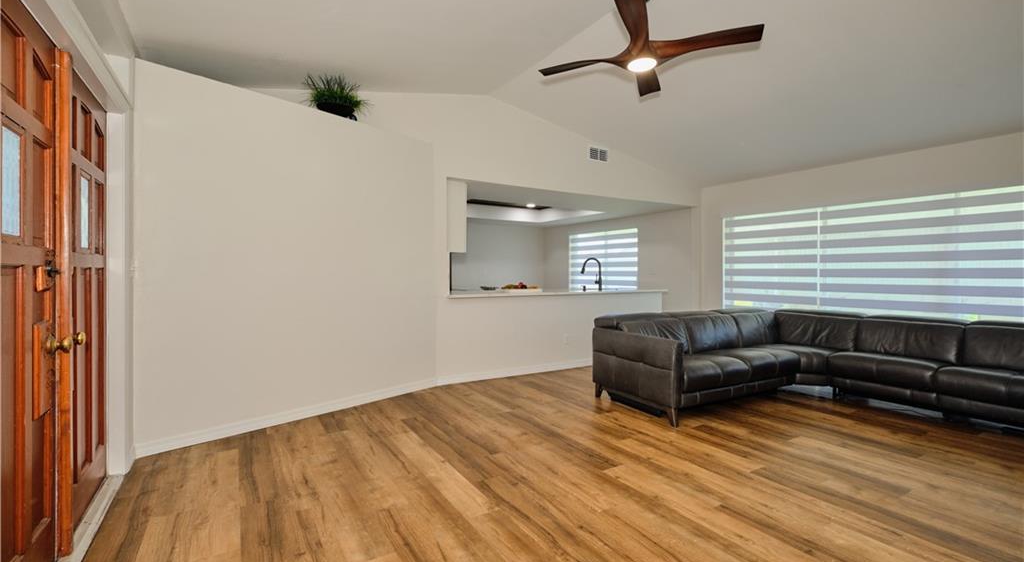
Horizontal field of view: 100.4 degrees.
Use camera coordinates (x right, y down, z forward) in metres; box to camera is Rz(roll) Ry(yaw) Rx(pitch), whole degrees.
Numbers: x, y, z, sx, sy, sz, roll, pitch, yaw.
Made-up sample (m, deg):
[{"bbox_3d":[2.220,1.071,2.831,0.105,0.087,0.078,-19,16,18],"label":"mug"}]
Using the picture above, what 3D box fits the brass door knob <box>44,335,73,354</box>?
[{"bbox_3d":[-1.730,0.246,1.637,0.065,0.068,0.068,0,0,-33],"label":"brass door knob"}]

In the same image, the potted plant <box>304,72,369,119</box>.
[{"bbox_3d":[-1.512,-1.577,3.672,0.390,0.370,0.460,0,0,42],"label":"potted plant"}]

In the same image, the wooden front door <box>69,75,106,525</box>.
[{"bbox_3d":[-2.045,0.077,2.027,0.045,2.030,0.760,0,0,-33],"label":"wooden front door"}]

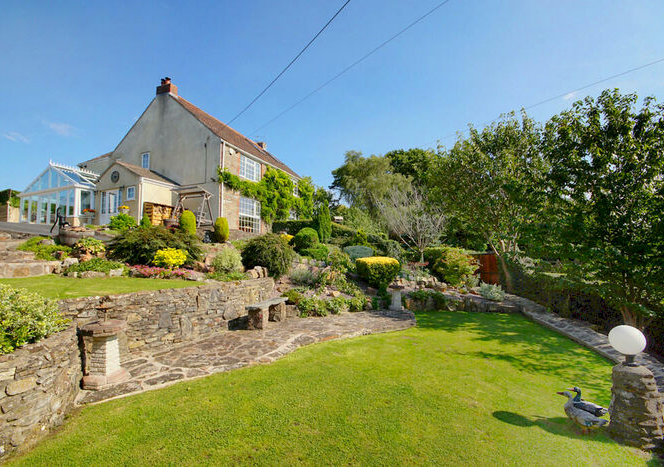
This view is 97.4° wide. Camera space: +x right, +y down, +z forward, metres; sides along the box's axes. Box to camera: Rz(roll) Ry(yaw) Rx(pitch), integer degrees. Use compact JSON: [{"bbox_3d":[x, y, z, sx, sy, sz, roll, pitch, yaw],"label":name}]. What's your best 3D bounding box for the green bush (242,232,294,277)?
[{"bbox_3d":[-1.725,0.588,7.800,1.400,1.220,1.350,1,-1,-17],"label":"green bush"}]

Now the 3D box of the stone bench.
[{"bbox_3d":[-1.436,1.811,6.650,0.380,0.470,1.280,-2,-4,14],"label":"stone bench"}]

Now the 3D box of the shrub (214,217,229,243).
[{"bbox_3d":[-4.533,-0.166,12.000,0.597,1.074,0.597,0,-5,0],"label":"shrub"}]

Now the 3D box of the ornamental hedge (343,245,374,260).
[{"bbox_3d":[0.963,0.727,10.600,1.120,0.680,1.000,1,-1,-3],"label":"ornamental hedge"}]

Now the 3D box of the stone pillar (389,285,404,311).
[{"bbox_3d":[1.658,1.646,7.500,0.400,0.650,0.400,1,-1,-6],"label":"stone pillar"}]

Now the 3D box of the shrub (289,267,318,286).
[{"bbox_3d":[-0.850,1.312,8.700,0.880,0.540,0.750,-1,-4,0],"label":"shrub"}]

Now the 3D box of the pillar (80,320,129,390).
[{"bbox_3d":[-2.958,1.560,3.820,0.473,0.723,0.473,0,-5,0],"label":"pillar"}]

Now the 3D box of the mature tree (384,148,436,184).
[{"bbox_3d":[7.266,-3.332,27.000,6.000,9.200,6.000,-1,-4,0],"label":"mature tree"}]

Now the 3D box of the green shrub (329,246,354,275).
[{"bbox_3d":[0.333,0.908,9.700,0.880,0.930,0.850,-1,-4,0],"label":"green shrub"}]

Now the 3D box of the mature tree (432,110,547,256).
[{"bbox_3d":[5.597,-1.342,10.300,3.700,5.500,3.500,1,-1,-6],"label":"mature tree"}]

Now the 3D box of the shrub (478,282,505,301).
[{"bbox_3d":[4.854,1.757,8.850,0.706,0.563,0.706,0,-5,0],"label":"shrub"}]

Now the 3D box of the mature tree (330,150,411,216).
[{"bbox_3d":[3.279,-3.080,25.000,6.834,7.878,6.834,0,-5,0],"label":"mature tree"}]

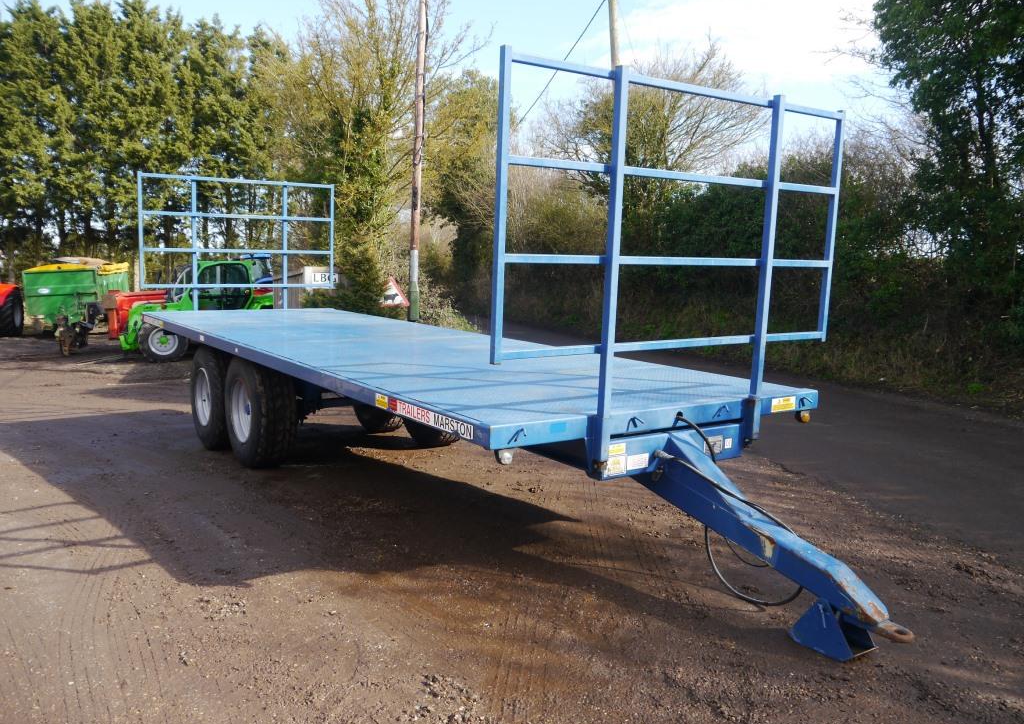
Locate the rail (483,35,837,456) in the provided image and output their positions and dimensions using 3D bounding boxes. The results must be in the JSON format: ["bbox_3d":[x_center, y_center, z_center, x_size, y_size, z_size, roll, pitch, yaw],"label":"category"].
[{"bbox_3d":[0.938,-0.459,4.338,2.420,1.910,0.060,-4,9,-34],"label":"rail"}]

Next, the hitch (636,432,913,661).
[{"bbox_3d":[1.245,0.860,4.109,0.270,0.842,1.587,-4,6,-34],"label":"hitch"}]

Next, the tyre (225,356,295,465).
[{"bbox_3d":[-2.274,0.428,7.503,0.365,1.065,1.065,-4,6,-34],"label":"tyre"}]

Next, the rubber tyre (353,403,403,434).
[{"bbox_3d":[-1.481,0.293,9.614,0.365,1.065,1.065,-4,6,-34],"label":"rubber tyre"}]

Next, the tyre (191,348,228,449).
[{"bbox_3d":[-3.006,0.376,8.565,0.365,1.065,1.065,-4,6,-34],"label":"tyre"}]

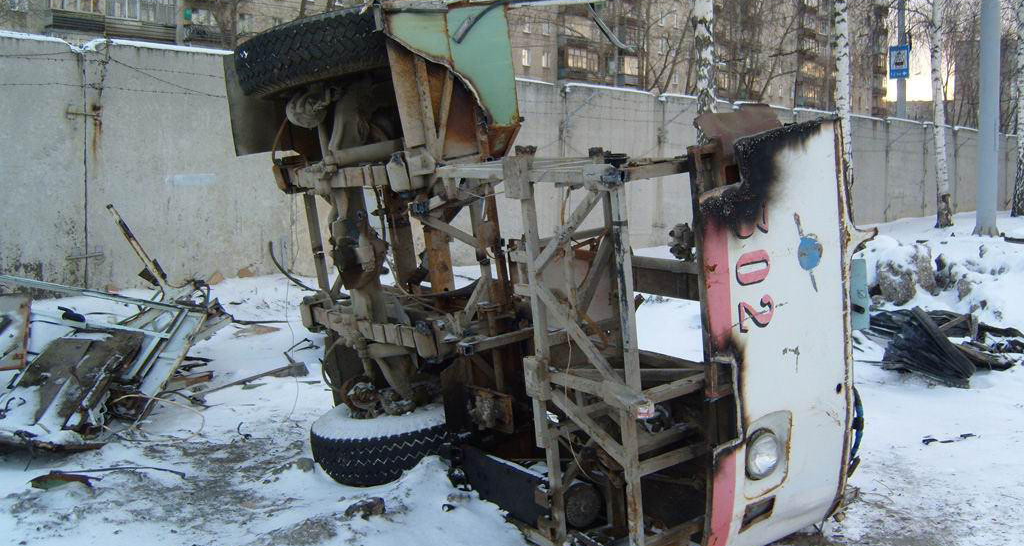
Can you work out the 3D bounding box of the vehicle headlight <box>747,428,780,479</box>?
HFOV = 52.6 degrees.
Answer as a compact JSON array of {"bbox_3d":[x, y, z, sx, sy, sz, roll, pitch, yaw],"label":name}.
[{"bbox_3d":[1.064,0.768,4.380,0.205,0.205,0.100,-12,12,-34],"label":"vehicle headlight"}]

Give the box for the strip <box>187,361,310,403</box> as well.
[{"bbox_3d":[-1.978,0.832,7.800,0.950,0.100,0.120,-11,11,-41],"label":"strip"}]

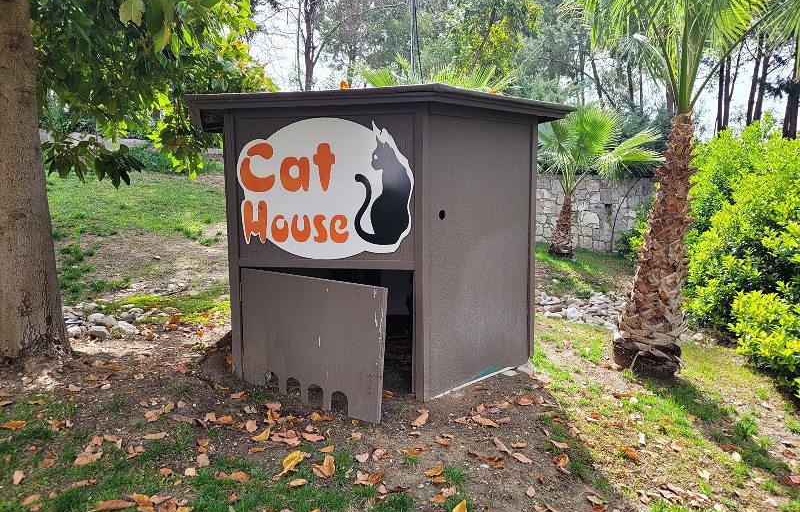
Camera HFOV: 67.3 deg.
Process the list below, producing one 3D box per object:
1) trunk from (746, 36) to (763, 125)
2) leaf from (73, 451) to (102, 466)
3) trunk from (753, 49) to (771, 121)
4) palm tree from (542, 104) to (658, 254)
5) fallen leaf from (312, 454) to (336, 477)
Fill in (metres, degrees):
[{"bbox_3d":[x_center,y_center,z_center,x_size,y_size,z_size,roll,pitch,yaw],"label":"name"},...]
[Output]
[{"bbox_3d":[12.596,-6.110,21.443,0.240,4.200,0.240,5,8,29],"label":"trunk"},{"bbox_3d":[-1.744,1.130,3.354,0.165,0.035,0.070,-4,7,-30],"label":"leaf"},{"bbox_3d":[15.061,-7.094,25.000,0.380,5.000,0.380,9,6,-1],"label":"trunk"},{"bbox_3d":[3.623,-1.443,11.800,2.700,3.000,2.600,0,5,0],"label":"palm tree"},{"bbox_3d":[-0.402,1.120,3.197,0.120,0.075,0.110,0,6,0],"label":"fallen leaf"}]

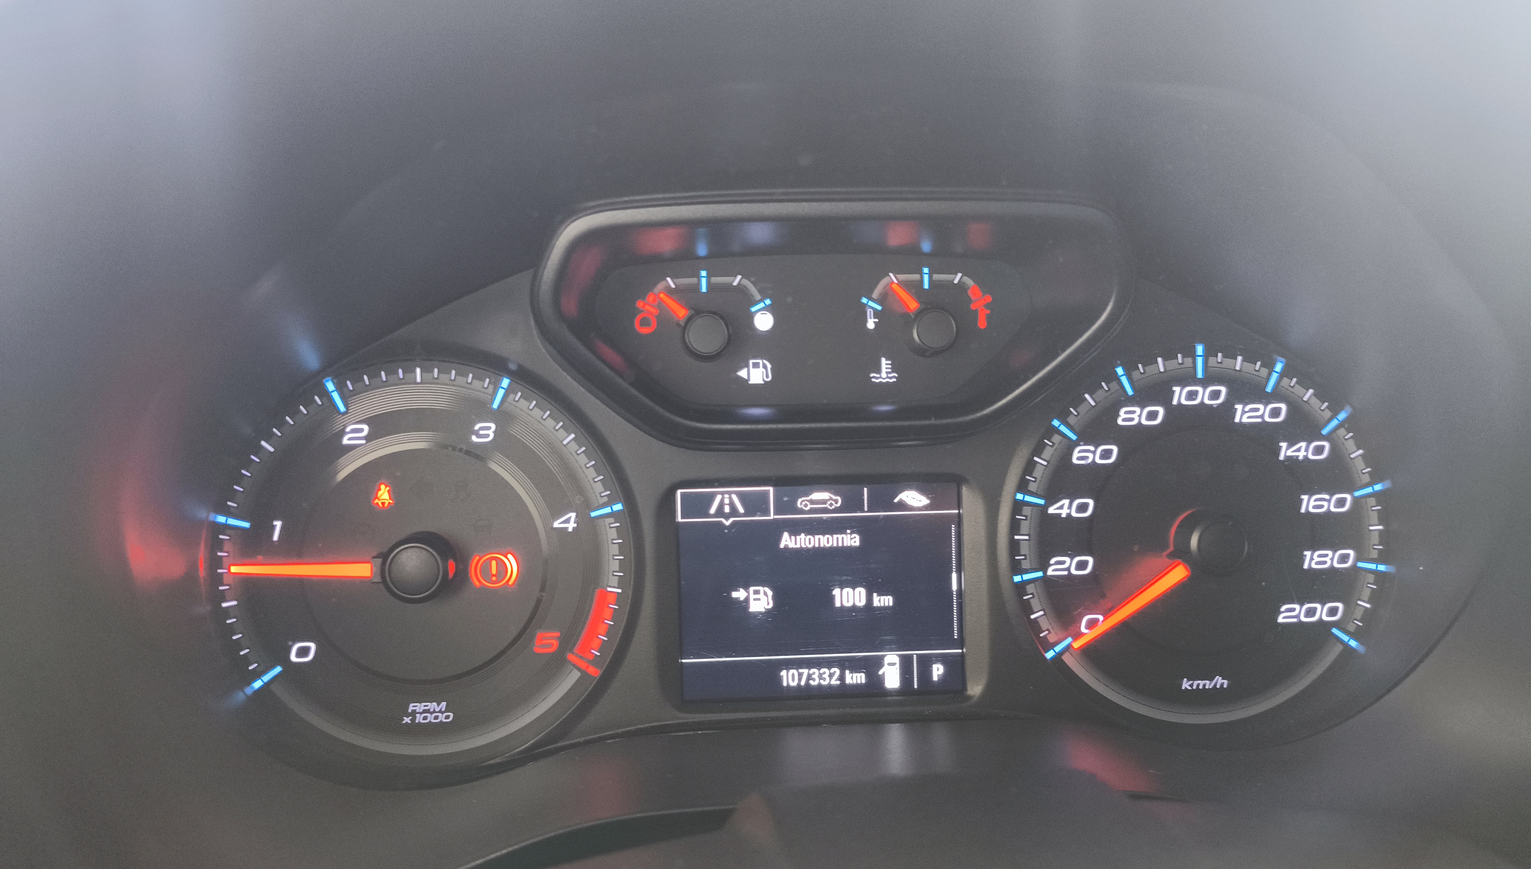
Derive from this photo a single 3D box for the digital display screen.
[{"bbox_3d":[0.015,0.041,0.290,0.075,0.057,0.008,-2,1,-3],"label":"digital display screen"}]

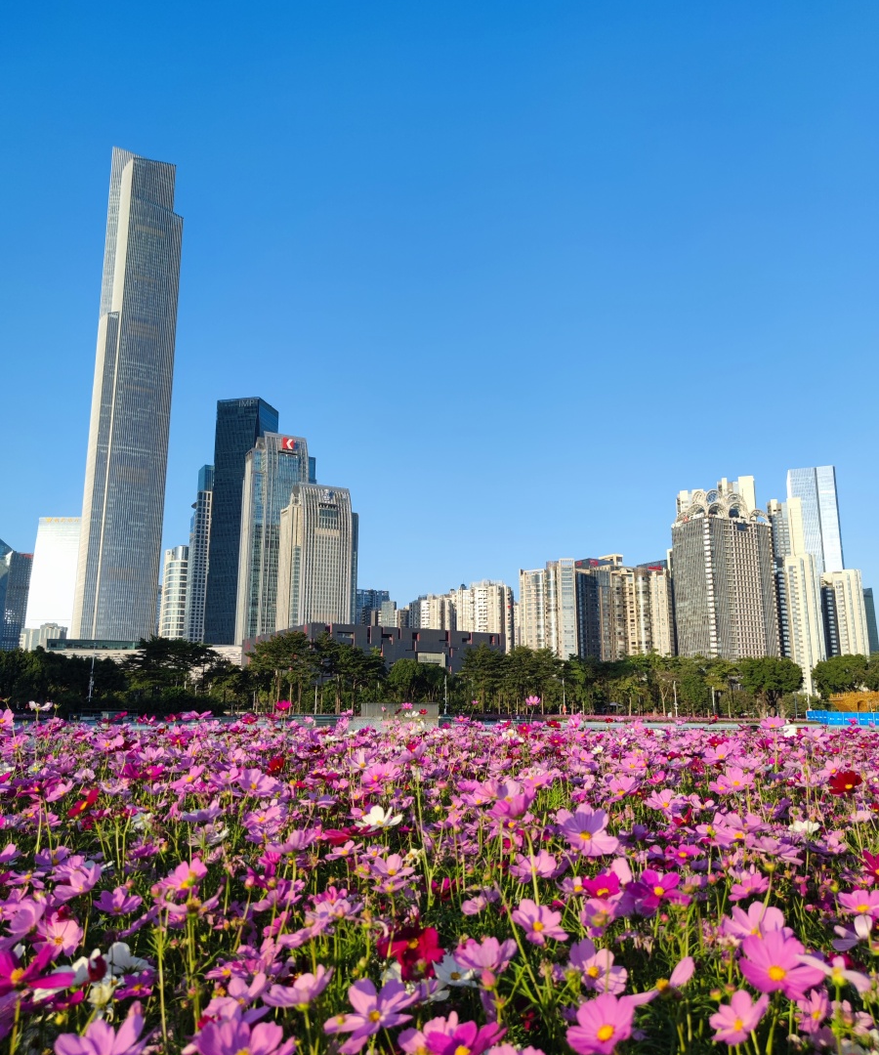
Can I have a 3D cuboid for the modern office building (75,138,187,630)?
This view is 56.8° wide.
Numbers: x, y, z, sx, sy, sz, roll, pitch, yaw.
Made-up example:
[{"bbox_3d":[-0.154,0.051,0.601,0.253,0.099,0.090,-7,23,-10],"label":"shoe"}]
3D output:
[{"bbox_3d":[-285.510,-103.471,754.187,61.000,528.000,61.000,7,-14,-29],"label":"modern office building"}]

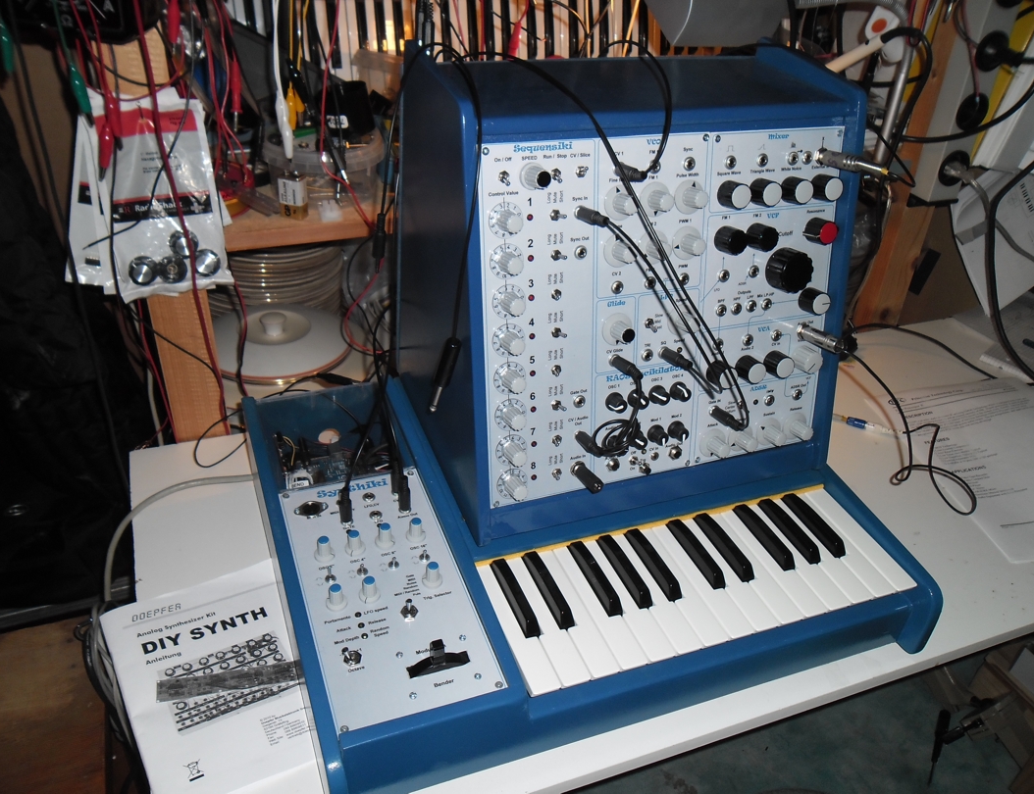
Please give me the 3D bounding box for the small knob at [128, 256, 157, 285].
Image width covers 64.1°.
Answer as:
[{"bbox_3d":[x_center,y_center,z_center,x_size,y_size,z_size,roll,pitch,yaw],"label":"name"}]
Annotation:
[{"bbox_3d":[-0.317,-0.107,0.700,0.023,0.023,0.015,-13,22,-25],"label":"small knob"}]

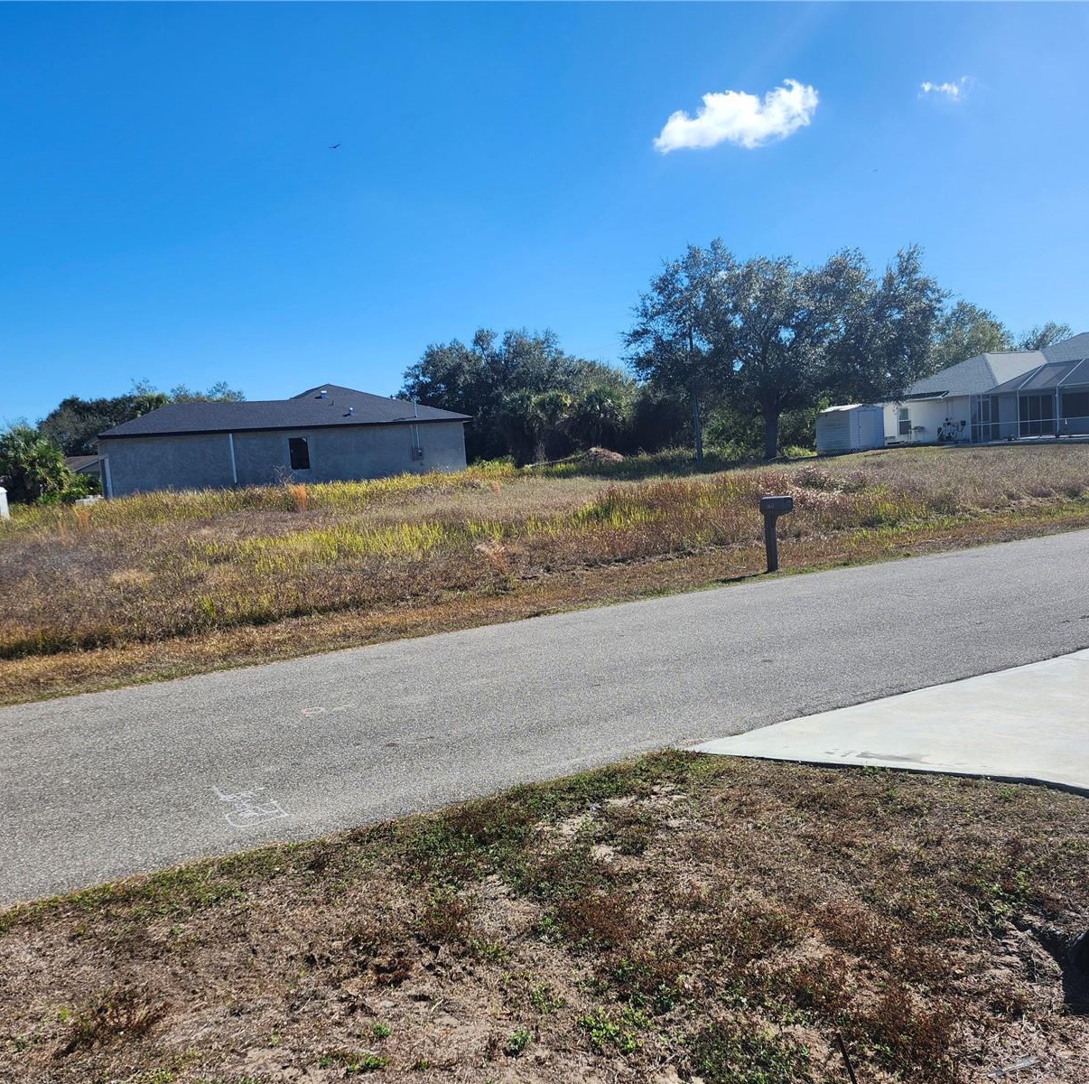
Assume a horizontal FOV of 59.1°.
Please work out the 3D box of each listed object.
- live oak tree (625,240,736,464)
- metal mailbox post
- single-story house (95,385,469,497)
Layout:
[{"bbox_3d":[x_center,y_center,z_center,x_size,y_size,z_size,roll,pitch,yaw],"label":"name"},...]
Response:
[{"bbox_3d":[6.877,-9.221,46.479,5.700,11.000,5.700,-4,5,0],"label":"live oak tree"},{"bbox_3d":[3.770,-0.129,15.561,0.240,1.226,0.510,-7,6,-26],"label":"metal mailbox post"},{"bbox_3d":[-14.795,-5.621,51.428,18.481,5.428,11.800,-8,6,-33],"label":"single-story house"}]

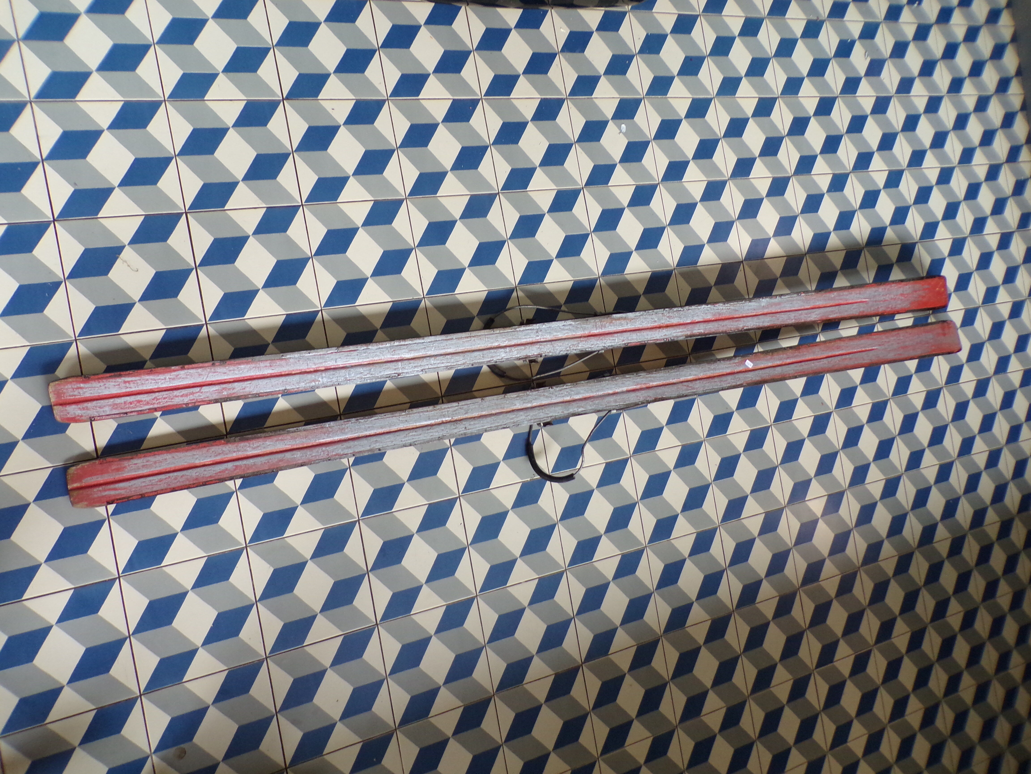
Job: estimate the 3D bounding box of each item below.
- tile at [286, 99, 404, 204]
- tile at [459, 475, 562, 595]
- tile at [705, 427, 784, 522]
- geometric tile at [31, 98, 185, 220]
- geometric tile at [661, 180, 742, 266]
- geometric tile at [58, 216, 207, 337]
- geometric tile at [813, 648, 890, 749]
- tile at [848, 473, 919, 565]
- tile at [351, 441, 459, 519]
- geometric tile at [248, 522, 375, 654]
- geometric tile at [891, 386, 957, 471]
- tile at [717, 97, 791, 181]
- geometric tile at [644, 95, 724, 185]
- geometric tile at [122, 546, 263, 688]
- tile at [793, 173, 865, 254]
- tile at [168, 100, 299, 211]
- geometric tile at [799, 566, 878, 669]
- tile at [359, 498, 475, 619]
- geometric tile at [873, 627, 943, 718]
[{"bbox_3d":[-0.326,-0.455,1.387,0.199,0.012,0.199,-10,90,-22],"label":"tile"},{"bbox_3d":[-0.006,0.301,1.463,0.199,0.012,0.199,-10,90,-22],"label":"tile"},{"bbox_3d":[0.540,0.205,1.688,0.200,0.015,0.200,-10,90,-22],"label":"tile"},{"bbox_3d":[-0.690,-0.391,1.229,0.200,0.015,0.200,-10,90,-22],"label":"geometric tile"},{"bbox_3d":[0.438,-0.386,1.688,0.200,0.012,0.200,-10,90,-22],"label":"geometric tile"},{"bbox_3d":[-0.659,-0.194,1.230,0.198,0.012,0.198,-10,90,-22],"label":"geometric tile"},{"bbox_3d":[0.826,0.764,1.765,0.200,0.015,0.200,-10,90,-22],"label":"geometric tile"},{"bbox_3d":[0.939,0.338,1.841,0.200,0.015,0.200,-10,90,-22],"label":"tile"},{"bbox_3d":[-0.222,0.136,1.382,0.200,0.015,0.200,-10,90,-22],"label":"tile"},{"bbox_3d":[-0.370,0.363,1.309,0.198,0.012,0.198,-10,90,-22],"label":"geometric tile"},{"bbox_3d":[1.087,0.110,1.917,0.200,0.012,0.200,-10,90,-22],"label":"geometric tile"},{"bbox_3d":[0.587,-0.614,1.762,0.200,0.010,0.200,-10,90,-22],"label":"tile"},{"bbox_3d":[0.398,-0.582,1.685,0.198,0.012,0.198,-10,90,-22],"label":"geometric tile"},{"bbox_3d":[-0.553,0.396,1.232,0.198,0.012,0.198,-10,90,-22],"label":"geometric tile"},{"bbox_3d":[0.803,-0.448,1.838,0.200,0.010,0.200,-10,90,-22],"label":"tile"},{"bbox_3d":[-0.508,-0.422,1.308,0.200,0.010,0.200,-10,90,-22],"label":"tile"},{"bbox_3d":[0.792,0.569,1.764,0.200,0.010,0.200,-10,90,-22],"label":"geometric tile"},{"bbox_3d":[-0.189,0.333,1.387,0.199,0.012,0.199,-10,90,-22],"label":"tile"},{"bbox_3d":[1.008,0.733,1.842,0.200,0.012,0.200,-10,90,-22],"label":"geometric tile"}]

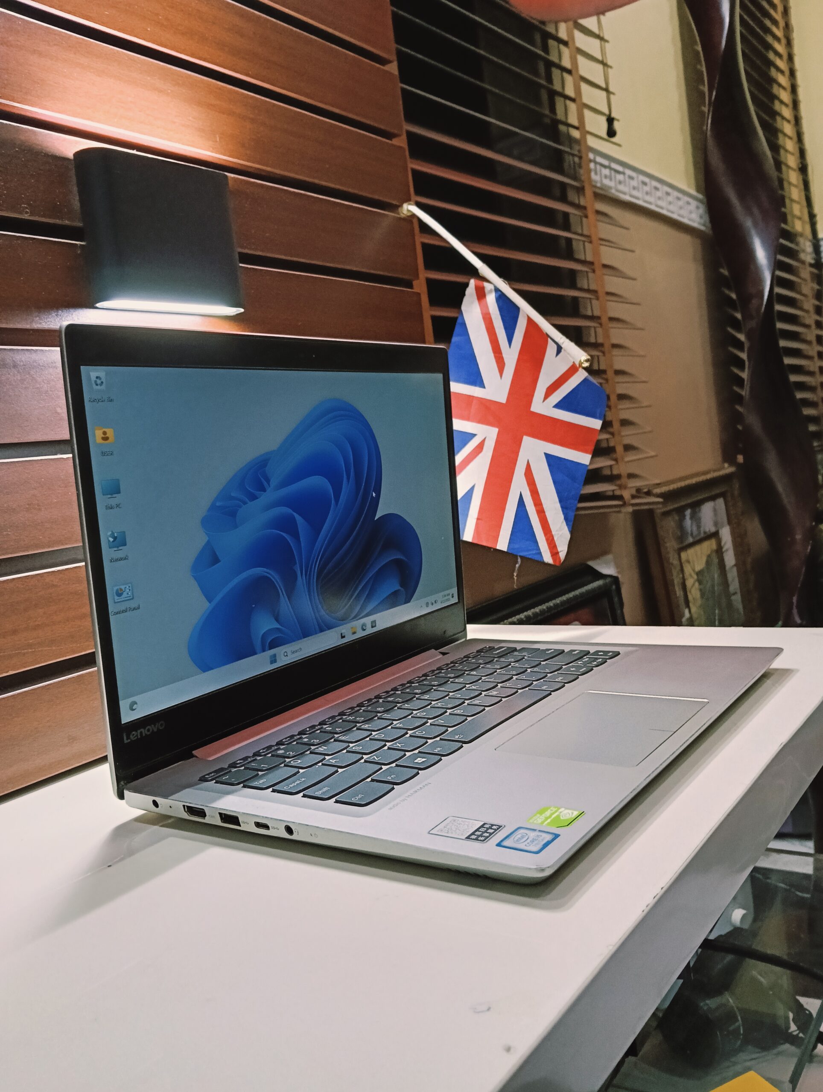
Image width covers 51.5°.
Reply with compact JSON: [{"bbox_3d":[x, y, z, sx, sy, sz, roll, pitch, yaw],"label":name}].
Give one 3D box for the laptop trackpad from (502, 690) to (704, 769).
[{"bbox_3d":[0.100,0.091,0.434,0.071,0.003,0.103,-4,6,37],"label":"laptop trackpad"}]

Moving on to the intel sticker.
[{"bbox_3d":[0.043,0.107,0.312,0.018,0.001,0.017,-4,6,37],"label":"intel sticker"}]

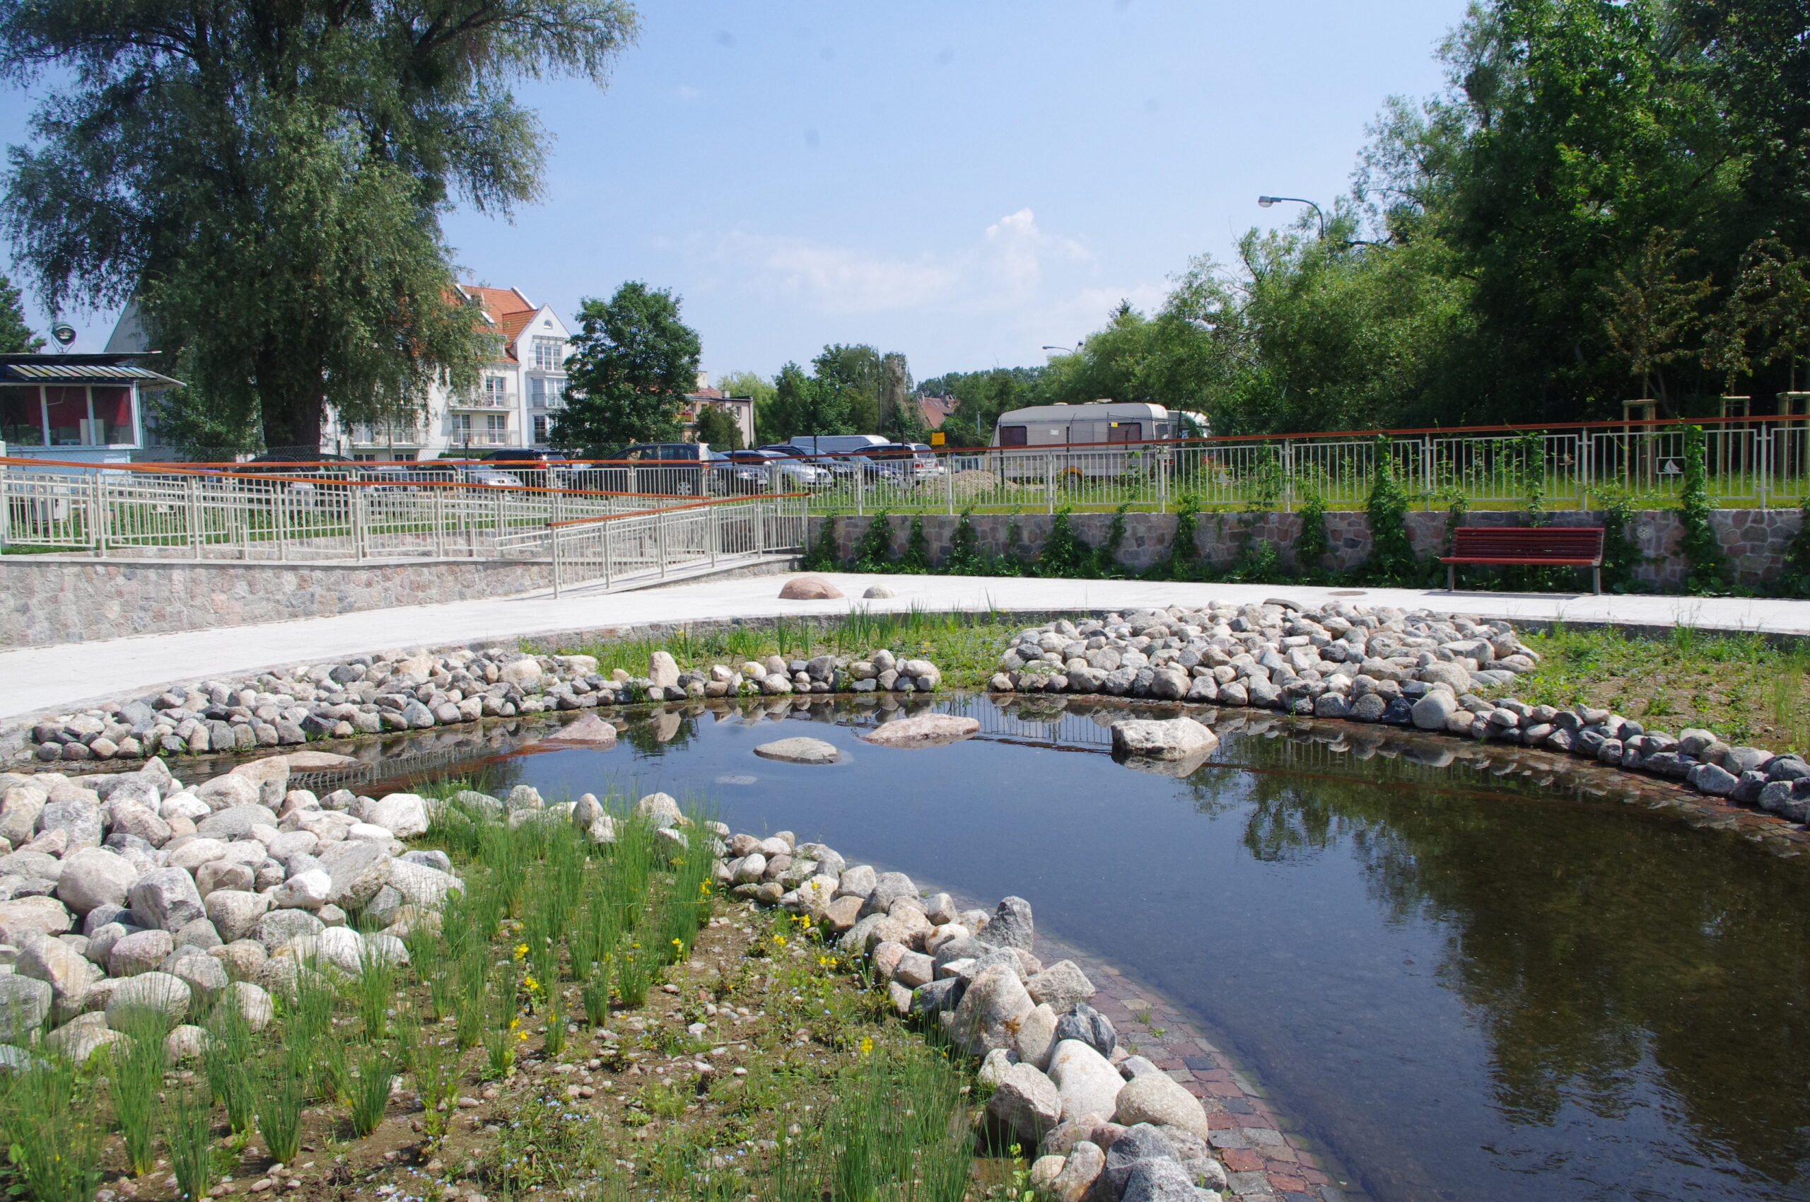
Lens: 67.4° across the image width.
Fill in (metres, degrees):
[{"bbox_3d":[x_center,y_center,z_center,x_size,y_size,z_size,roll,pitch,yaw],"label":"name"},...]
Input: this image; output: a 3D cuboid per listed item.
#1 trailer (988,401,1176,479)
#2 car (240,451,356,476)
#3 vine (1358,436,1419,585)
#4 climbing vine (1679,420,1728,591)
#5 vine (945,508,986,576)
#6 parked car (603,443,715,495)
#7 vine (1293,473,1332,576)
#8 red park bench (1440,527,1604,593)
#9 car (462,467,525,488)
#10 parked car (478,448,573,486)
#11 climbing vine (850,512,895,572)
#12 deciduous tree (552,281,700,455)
[{"bbox_3d":[5.512,-4.802,42.967,5.500,2.600,2.200,1,5,24],"label":"trailer"},{"bbox_3d":[-16.536,-3.339,37.529,4.350,1.460,1.750,0,5,13],"label":"car"},{"bbox_3d":[6.693,-1.250,18.771,0.671,2.010,0.450,2,6,38],"label":"vine"},{"bbox_3d":[9.684,-1.111,16.436,0.395,2.001,0.400,2,6,38],"label":"climbing vine"},{"bbox_3d":[1.042,-1.010,23.230,0.554,1.139,0.400,2,6,38],"label":"vine"},{"bbox_3d":[-7.659,-3.789,40.016,4.250,1.620,1.770,0,4,11],"label":"parked car"},{"bbox_3d":[5.851,-1.107,19.446,0.443,1.438,0.350,2,6,38],"label":"vine"},{"bbox_3d":[7.706,-0.487,16.958,1.820,0.810,0.620,2,6,39],"label":"red park bench"},{"bbox_3d":[-13.932,-3.660,41.420,4.400,1.400,1.750,0,5,15],"label":"car"},{"bbox_3d":[-12.971,-3.958,43.404,4.300,1.650,1.770,0,5,13],"label":"parked car"},{"bbox_3d":[-0.588,-1.065,24.505,0.666,1.099,0.400,2,6,38],"label":"climbing vine"},{"bbox_3d":[-11.624,-8.778,56.475,5.700,8.500,5.500,-2,4,-11],"label":"deciduous tree"}]

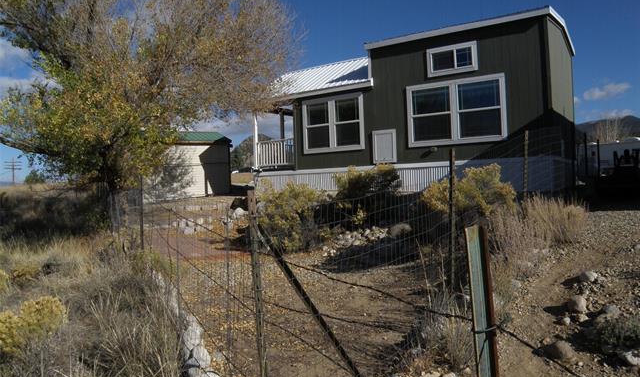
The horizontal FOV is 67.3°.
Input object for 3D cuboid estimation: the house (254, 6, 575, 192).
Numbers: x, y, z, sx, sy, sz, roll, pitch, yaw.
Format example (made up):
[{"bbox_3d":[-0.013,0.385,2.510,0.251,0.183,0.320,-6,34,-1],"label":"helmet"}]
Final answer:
[{"bbox_3d":[2.990,-2.300,16.400,9.900,4.850,5.000,-2,0,35],"label":"house"}]

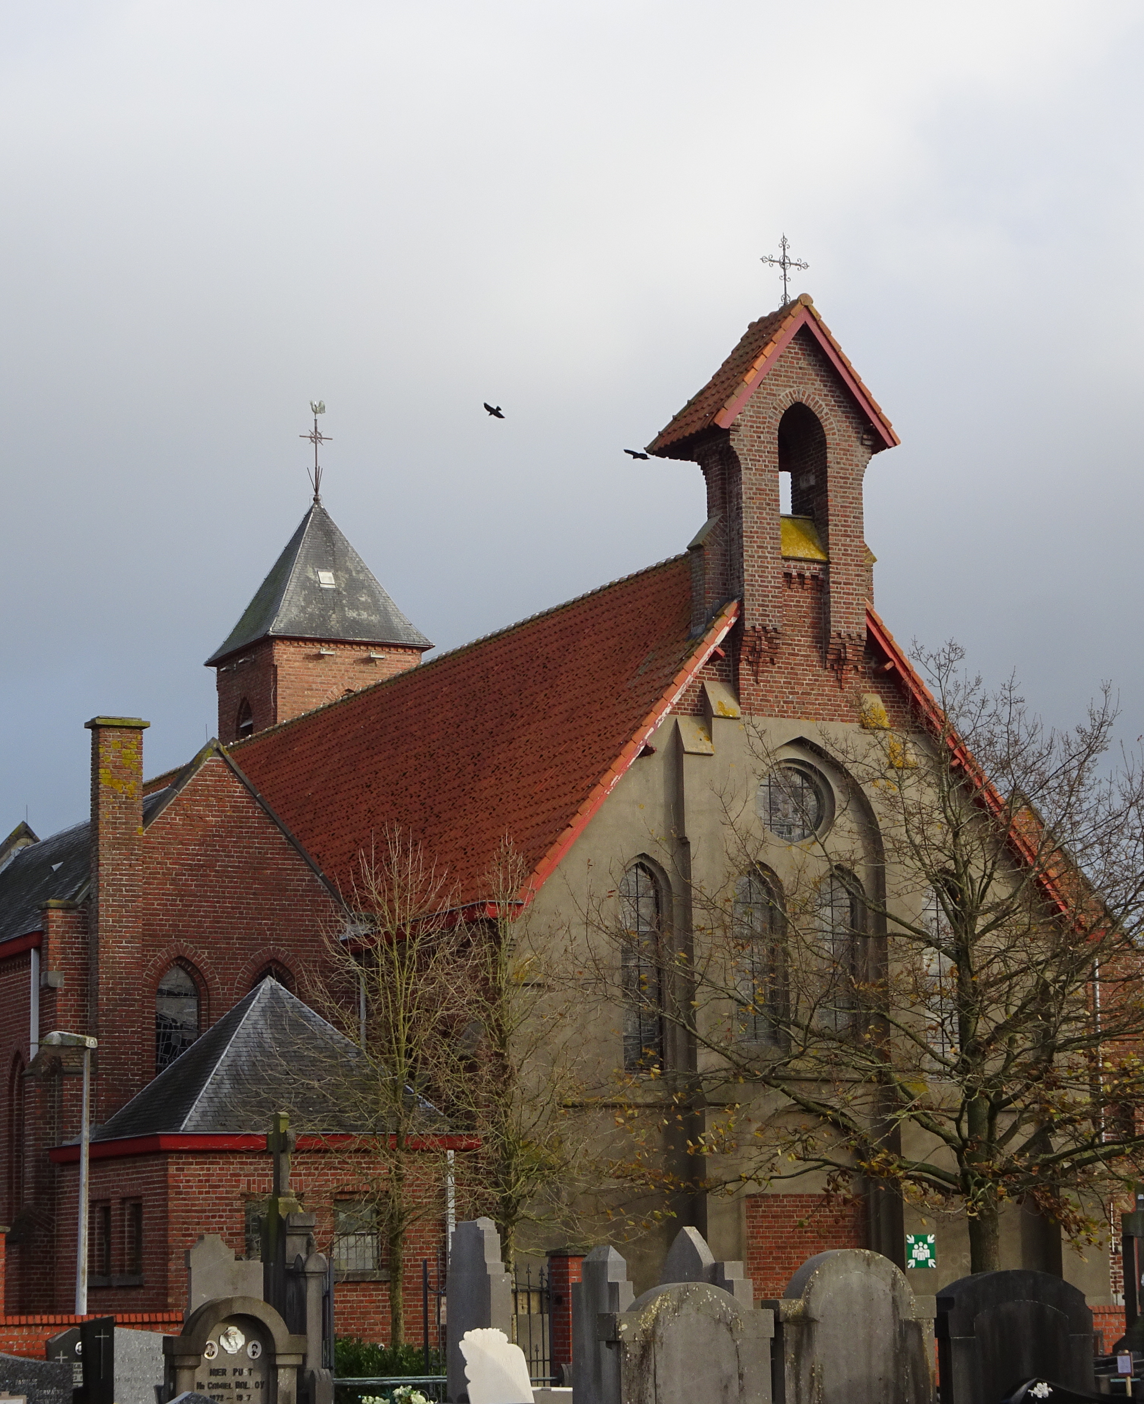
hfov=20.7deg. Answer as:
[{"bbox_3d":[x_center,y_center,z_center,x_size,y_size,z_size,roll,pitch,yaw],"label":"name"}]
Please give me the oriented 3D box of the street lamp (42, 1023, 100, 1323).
[{"bbox_3d":[-5.491,5.781,34.121,0.620,4.389,0.250,-5,-11,22],"label":"street lamp"}]

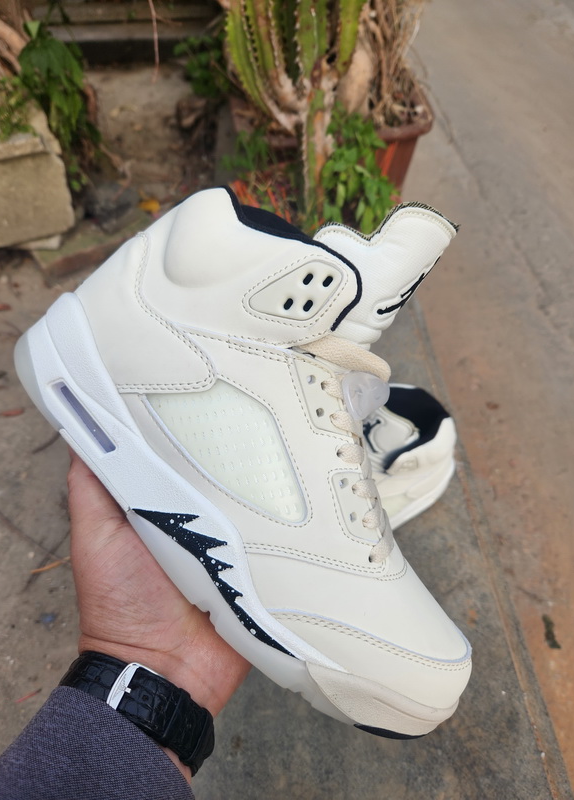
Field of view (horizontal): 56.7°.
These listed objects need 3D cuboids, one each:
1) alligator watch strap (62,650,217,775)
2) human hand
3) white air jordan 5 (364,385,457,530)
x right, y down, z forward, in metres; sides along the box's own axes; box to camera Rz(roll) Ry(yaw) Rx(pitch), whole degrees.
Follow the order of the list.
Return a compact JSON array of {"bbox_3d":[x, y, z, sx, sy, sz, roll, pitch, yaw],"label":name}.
[{"bbox_3d":[-0.067,0.139,0.236,0.068,0.052,0.022,34,43,-4],"label":"alligator watch strap"},{"bbox_3d":[-0.046,0.080,0.275,0.105,0.075,0.145,40,34,4],"label":"human hand"},{"bbox_3d":[0.059,0.084,0.556,0.300,0.155,0.115,-24,49,-19],"label":"white air jordan 5"}]

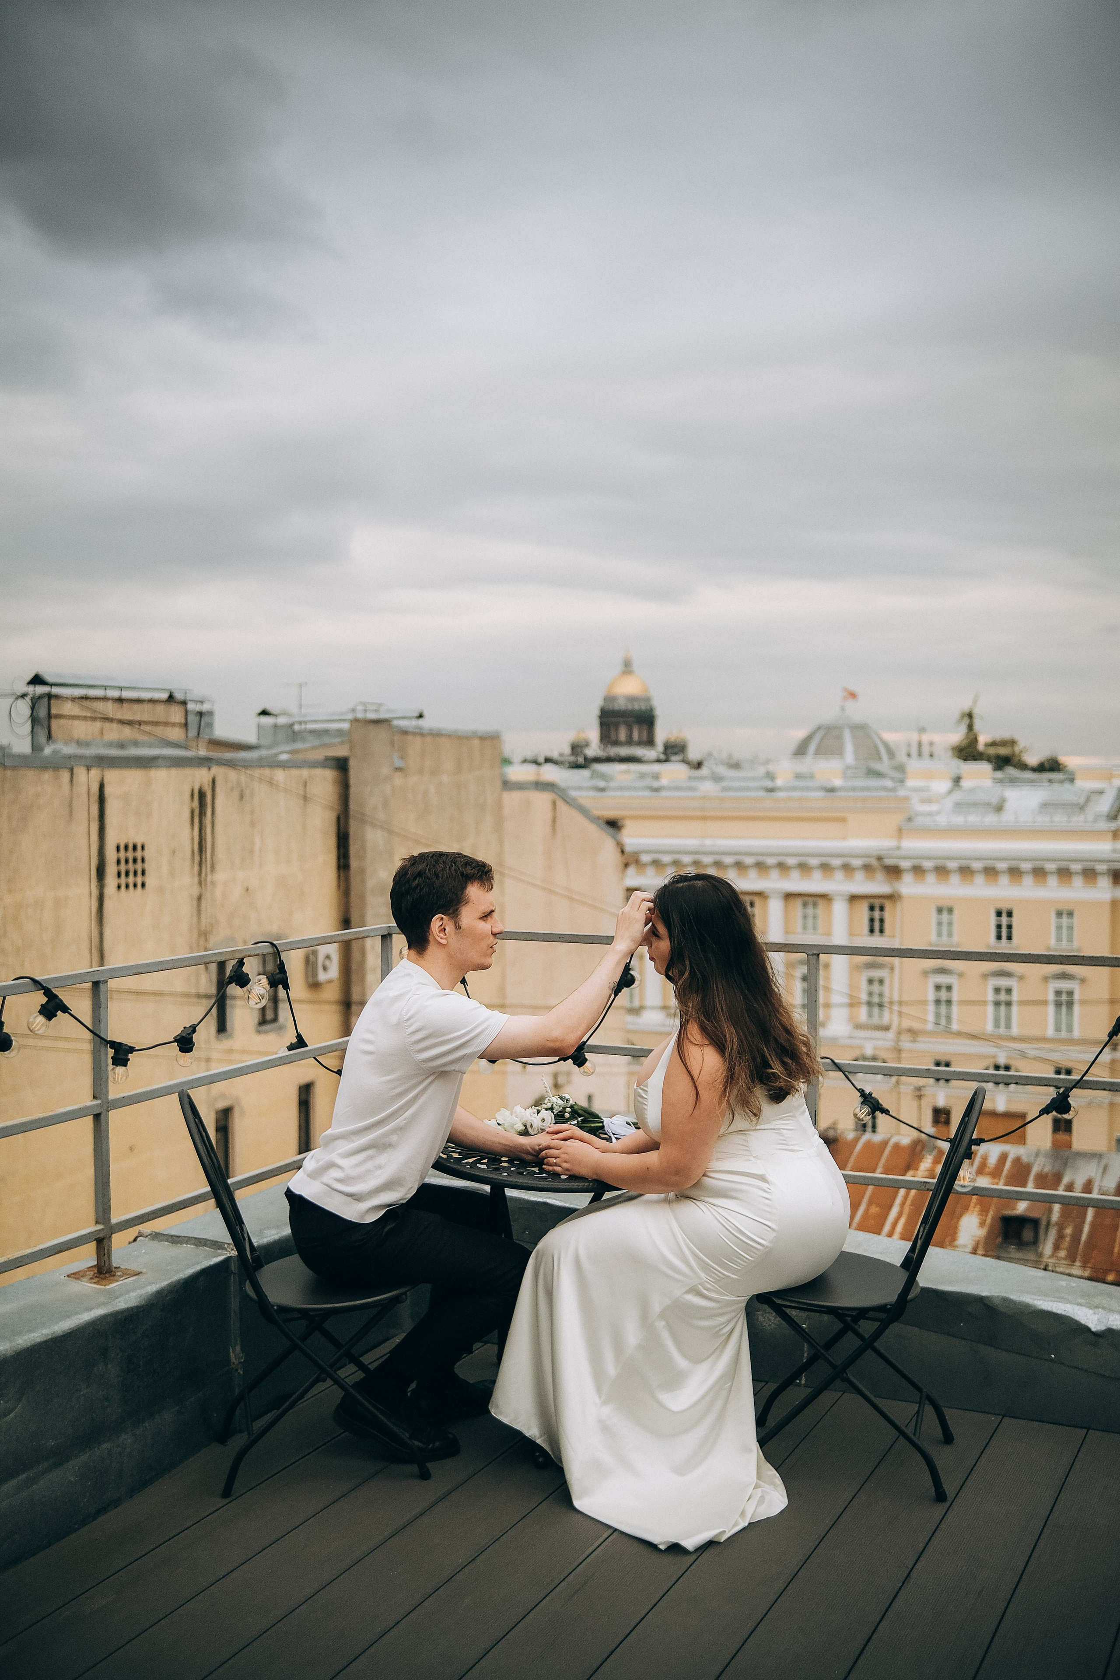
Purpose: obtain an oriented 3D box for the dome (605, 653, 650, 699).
[{"bbox_3d":[40.186,-97.873,965.000,26.300,27.000,26.300,0,2,2],"label":"dome"}]

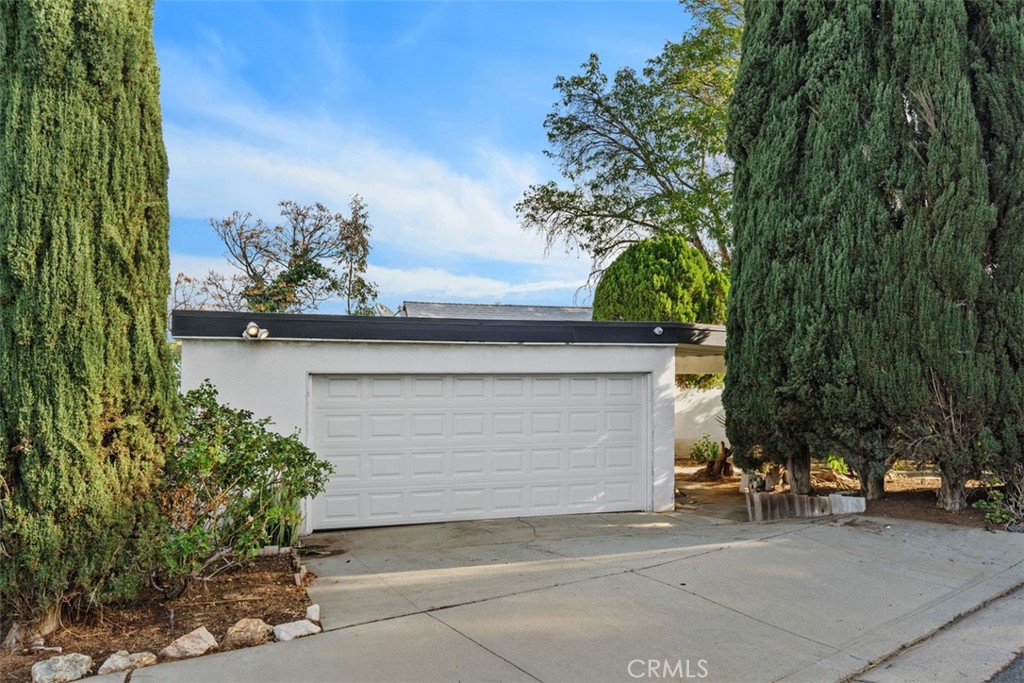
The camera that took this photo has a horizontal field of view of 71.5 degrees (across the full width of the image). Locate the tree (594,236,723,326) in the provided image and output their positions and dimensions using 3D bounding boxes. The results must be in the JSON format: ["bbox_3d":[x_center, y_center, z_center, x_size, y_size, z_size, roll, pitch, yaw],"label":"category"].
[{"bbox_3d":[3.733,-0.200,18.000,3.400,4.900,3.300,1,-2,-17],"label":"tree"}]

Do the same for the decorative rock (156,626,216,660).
[{"bbox_3d":[-1.533,1.427,3.360,0.250,0.140,0.170,1,-2,-30],"label":"decorative rock"}]

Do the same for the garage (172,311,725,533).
[{"bbox_3d":[-1.452,1.182,12.966,7.750,2.900,6.200,1,-2,-17],"label":"garage"}]

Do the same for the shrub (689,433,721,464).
[{"bbox_3d":[4.195,2.332,15.500,0.680,0.720,0.620,1,-2,-17],"label":"shrub"}]

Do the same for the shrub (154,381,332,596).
[{"bbox_3d":[-1.963,1.067,5.200,1.300,1.500,1.250,1,-2,-17],"label":"shrub"}]

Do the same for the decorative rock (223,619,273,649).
[{"bbox_3d":[-1.309,1.450,3.520,0.230,0.130,0.180,1,-2,-30],"label":"decorative rock"}]

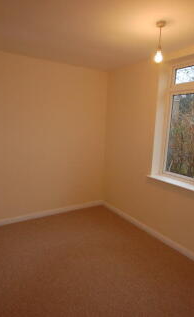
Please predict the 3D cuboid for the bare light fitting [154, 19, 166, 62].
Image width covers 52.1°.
[{"bbox_3d":[0.562,-1.045,1.785,0.086,0.340,0.086,5,9,17],"label":"bare light fitting"}]

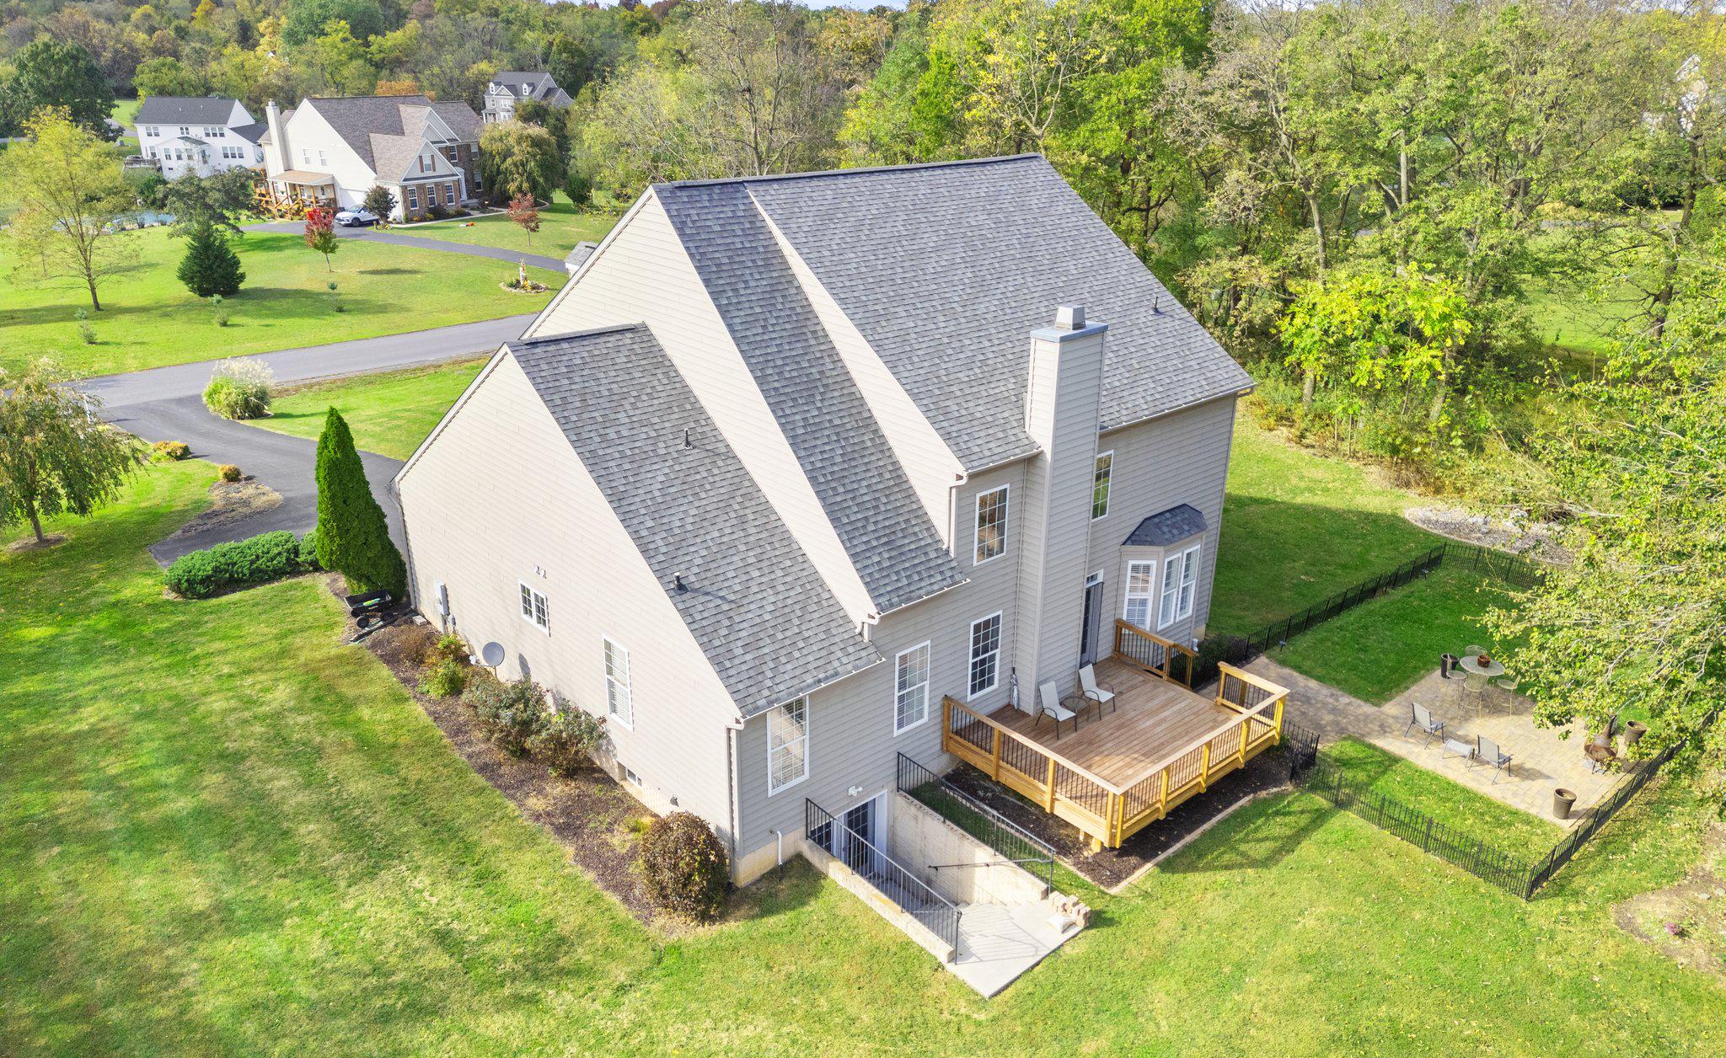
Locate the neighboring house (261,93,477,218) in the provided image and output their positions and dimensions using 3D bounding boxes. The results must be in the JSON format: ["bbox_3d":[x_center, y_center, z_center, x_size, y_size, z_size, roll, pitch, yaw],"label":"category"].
[{"bbox_3d":[-42.756,-34.462,109.102,22.500,9.400,15.700,17,27,34],"label":"neighboring house"}]

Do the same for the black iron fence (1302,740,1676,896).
[{"bbox_3d":[12.435,4.412,23.685,7.050,0.780,4.600,-18,29,-38],"label":"black iron fence"}]

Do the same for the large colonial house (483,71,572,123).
[{"bbox_3d":[-77.740,-99.502,277.439,17.300,11.700,12.500,8,23,18],"label":"large colonial house"}]

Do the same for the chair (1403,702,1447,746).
[{"bbox_3d":[11.645,3.990,24.624,0.650,0.830,0.580,-10,24,-24],"label":"chair"}]

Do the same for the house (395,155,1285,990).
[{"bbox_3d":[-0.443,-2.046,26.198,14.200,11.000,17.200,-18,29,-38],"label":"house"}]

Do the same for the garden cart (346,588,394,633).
[{"bbox_3d":[-11.912,1.961,28.956,1.100,0.620,0.600,-18,29,-38],"label":"garden cart"}]

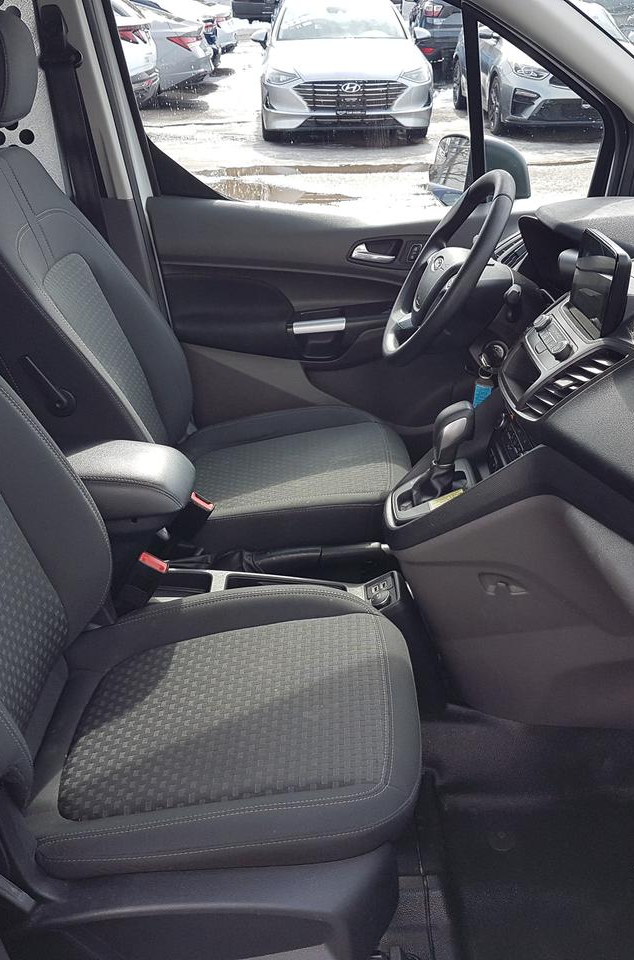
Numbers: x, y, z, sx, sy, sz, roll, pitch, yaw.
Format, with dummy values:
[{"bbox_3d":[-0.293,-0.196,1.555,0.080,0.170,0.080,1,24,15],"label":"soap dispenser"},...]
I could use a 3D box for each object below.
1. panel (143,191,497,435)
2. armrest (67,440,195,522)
[{"bbox_3d":[0.081,-0.332,2.244,0.900,0.640,0.140,1,29,4],"label":"panel"},{"bbox_3d":[-0.368,-0.006,1.652,0.310,0.090,0.135,1,29,4],"label":"armrest"}]

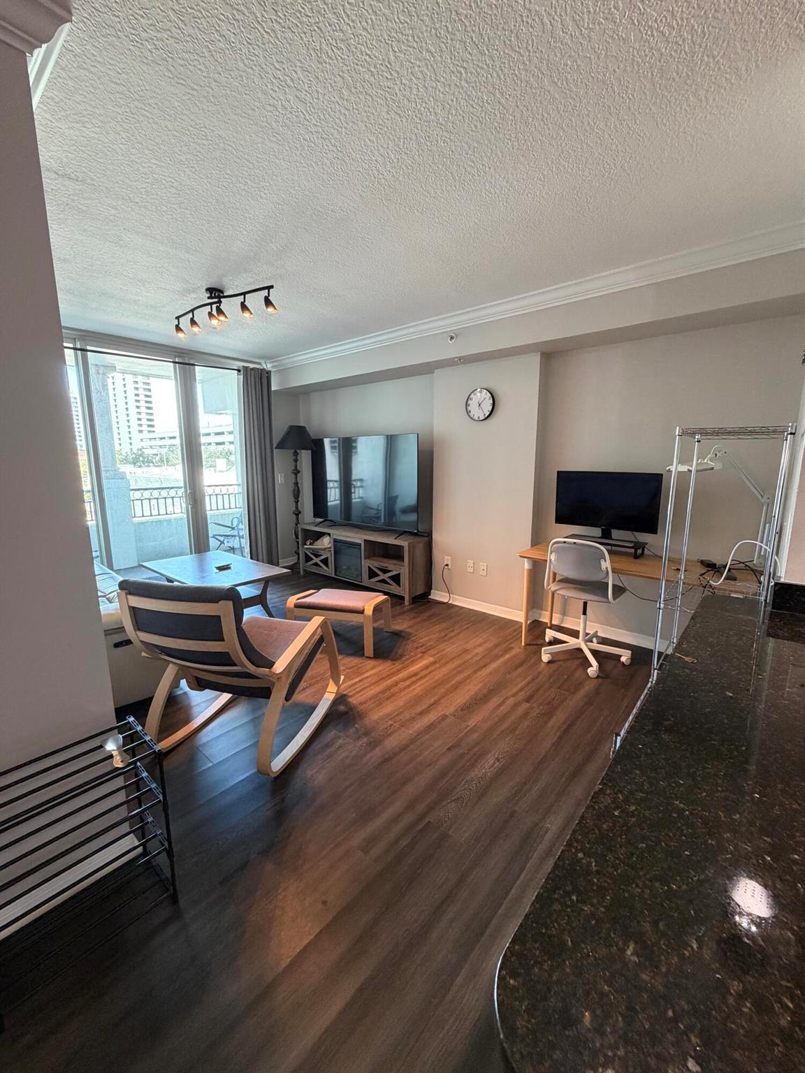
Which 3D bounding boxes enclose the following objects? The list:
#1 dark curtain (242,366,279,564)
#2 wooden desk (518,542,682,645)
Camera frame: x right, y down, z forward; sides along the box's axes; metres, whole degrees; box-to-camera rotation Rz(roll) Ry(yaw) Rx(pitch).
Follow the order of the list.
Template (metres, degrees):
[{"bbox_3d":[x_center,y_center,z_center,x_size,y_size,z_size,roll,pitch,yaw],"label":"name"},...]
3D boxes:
[{"bbox_3d":[-1.811,-0.816,5.582,0.130,2.560,0.450,8,13,40],"label":"dark curtain"},{"bbox_3d":[1.627,0.536,3.195,1.410,0.730,0.640,8,13,40],"label":"wooden desk"}]

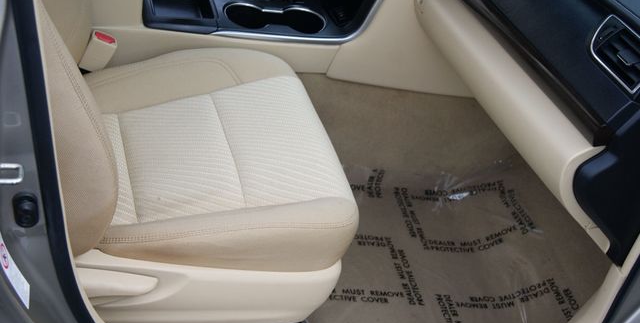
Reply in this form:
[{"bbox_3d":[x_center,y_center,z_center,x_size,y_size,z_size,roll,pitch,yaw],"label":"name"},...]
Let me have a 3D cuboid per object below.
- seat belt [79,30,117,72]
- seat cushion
[{"bbox_3d":[-0.389,-0.182,1.534,0.043,0.074,0.027,20,26,-30],"label":"seat belt"},{"bbox_3d":[-0.241,0.016,1.447,0.465,0.160,0.530,-6,36,-15],"label":"seat cushion"}]

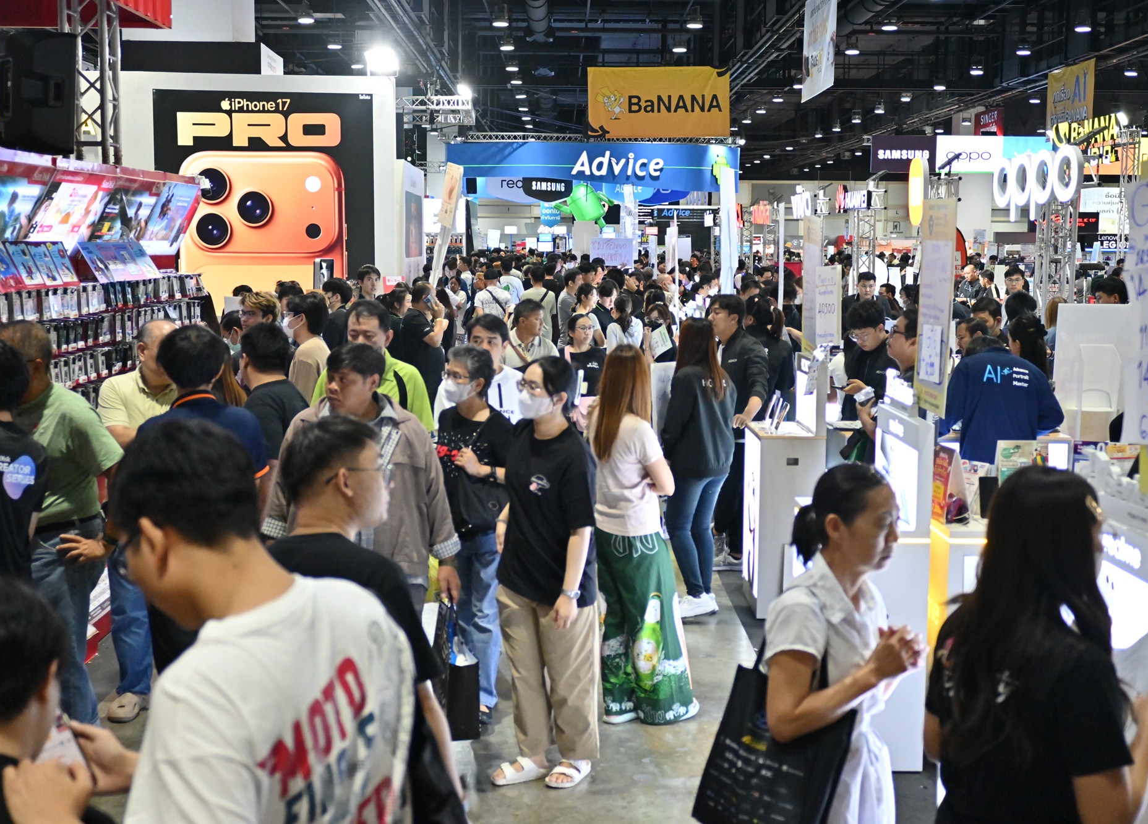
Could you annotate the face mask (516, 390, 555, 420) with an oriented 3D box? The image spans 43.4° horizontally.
[{"bbox_3d":[-0.143,-0.027,5.420,0.090,0.115,0.140,-6,10,-44],"label":"face mask"}]

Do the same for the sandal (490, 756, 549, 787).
[{"bbox_3d":[-0.195,1.364,5.519,0.245,0.072,0.097,-3,8,-26],"label":"sandal"}]

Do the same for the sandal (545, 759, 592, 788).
[{"bbox_3d":[-0.024,1.353,5.500,0.100,0.080,0.245,4,8,26],"label":"sandal"}]

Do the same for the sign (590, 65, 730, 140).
[{"bbox_3d":[1.882,-6.865,32.000,3.170,1.550,0.030,0,7,4],"label":"sign"}]

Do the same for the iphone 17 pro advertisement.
[{"bbox_3d":[-3.354,-2.053,15.670,2.380,2.800,0.060,-1,7,-9],"label":"iphone 17 pro advertisement"}]

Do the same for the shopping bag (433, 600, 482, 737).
[{"bbox_3d":[-0.439,0.996,5.485,0.115,0.360,0.360,-1,24,-9],"label":"shopping bag"}]

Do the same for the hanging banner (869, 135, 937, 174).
[{"bbox_3d":[10.520,-8.213,46.000,2.100,1.200,0.120,0,7,-1],"label":"hanging banner"}]

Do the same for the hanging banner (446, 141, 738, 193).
[{"bbox_3d":[0.548,-7.119,42.000,8.500,1.450,0.250,-1,7,-7],"label":"hanging banner"}]

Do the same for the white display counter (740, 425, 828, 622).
[{"bbox_3d":[1.179,0.591,8.115,0.355,1.007,0.640,0,7,0],"label":"white display counter"}]

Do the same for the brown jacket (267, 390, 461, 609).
[{"bbox_3d":[-0.753,0.295,5.120,0.660,0.720,0.360,-1,7,-6],"label":"brown jacket"}]

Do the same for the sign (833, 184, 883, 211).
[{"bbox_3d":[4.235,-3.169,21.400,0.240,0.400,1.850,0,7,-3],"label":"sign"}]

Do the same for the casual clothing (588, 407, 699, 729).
[{"bbox_3d":[0.303,0.659,6.180,0.430,1.300,0.370,6,9,42],"label":"casual clothing"}]

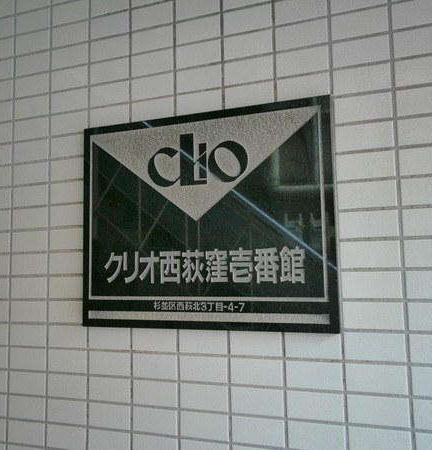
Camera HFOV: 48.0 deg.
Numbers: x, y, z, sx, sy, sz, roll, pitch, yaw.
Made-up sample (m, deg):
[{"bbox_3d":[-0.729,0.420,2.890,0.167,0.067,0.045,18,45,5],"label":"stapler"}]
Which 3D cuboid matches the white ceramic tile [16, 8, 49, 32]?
[{"bbox_3d":[-0.412,-0.460,1.101,0.095,0.045,0.008,-3,-6,20],"label":"white ceramic tile"}]

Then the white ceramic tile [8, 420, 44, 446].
[{"bbox_3d":[-0.394,0.433,1.017,0.095,0.045,0.008,-3,-6,20],"label":"white ceramic tile"}]

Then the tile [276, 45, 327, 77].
[{"bbox_3d":[0.156,-0.293,0.873,0.095,0.045,0.008,-3,-6,20],"label":"tile"}]

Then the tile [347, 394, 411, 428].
[{"bbox_3d":[0.262,0.297,0.781,0.095,0.045,0.009,-3,-6,20],"label":"tile"}]

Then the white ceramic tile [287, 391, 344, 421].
[{"bbox_3d":[0.168,0.302,0.817,0.095,0.045,0.008,-3,-6,20],"label":"white ceramic tile"}]

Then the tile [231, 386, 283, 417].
[{"bbox_3d":[0.074,0.308,0.850,0.095,0.045,0.009,-3,-6,20],"label":"tile"}]

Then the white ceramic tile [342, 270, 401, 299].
[{"bbox_3d":[0.258,0.100,0.802,0.095,0.045,0.008,-3,-6,20],"label":"white ceramic tile"}]

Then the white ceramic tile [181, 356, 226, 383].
[{"bbox_3d":[-0.021,0.265,0.892,0.095,0.045,0.008,-3,-6,20],"label":"white ceramic tile"}]

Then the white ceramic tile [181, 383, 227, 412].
[{"bbox_3d":[-0.020,0.313,0.887,0.095,0.045,0.008,-3,-6,20],"label":"white ceramic tile"}]

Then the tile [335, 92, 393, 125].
[{"bbox_3d":[0.252,-0.199,0.831,0.095,0.044,0.008,-3,-6,20],"label":"tile"}]

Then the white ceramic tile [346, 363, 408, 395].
[{"bbox_3d":[0.261,0.248,0.787,0.095,0.045,0.008,-3,-6,20],"label":"white ceramic tile"}]

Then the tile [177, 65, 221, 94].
[{"bbox_3d":[-0.032,-0.282,0.941,0.095,0.045,0.009,-3,-6,20],"label":"tile"}]

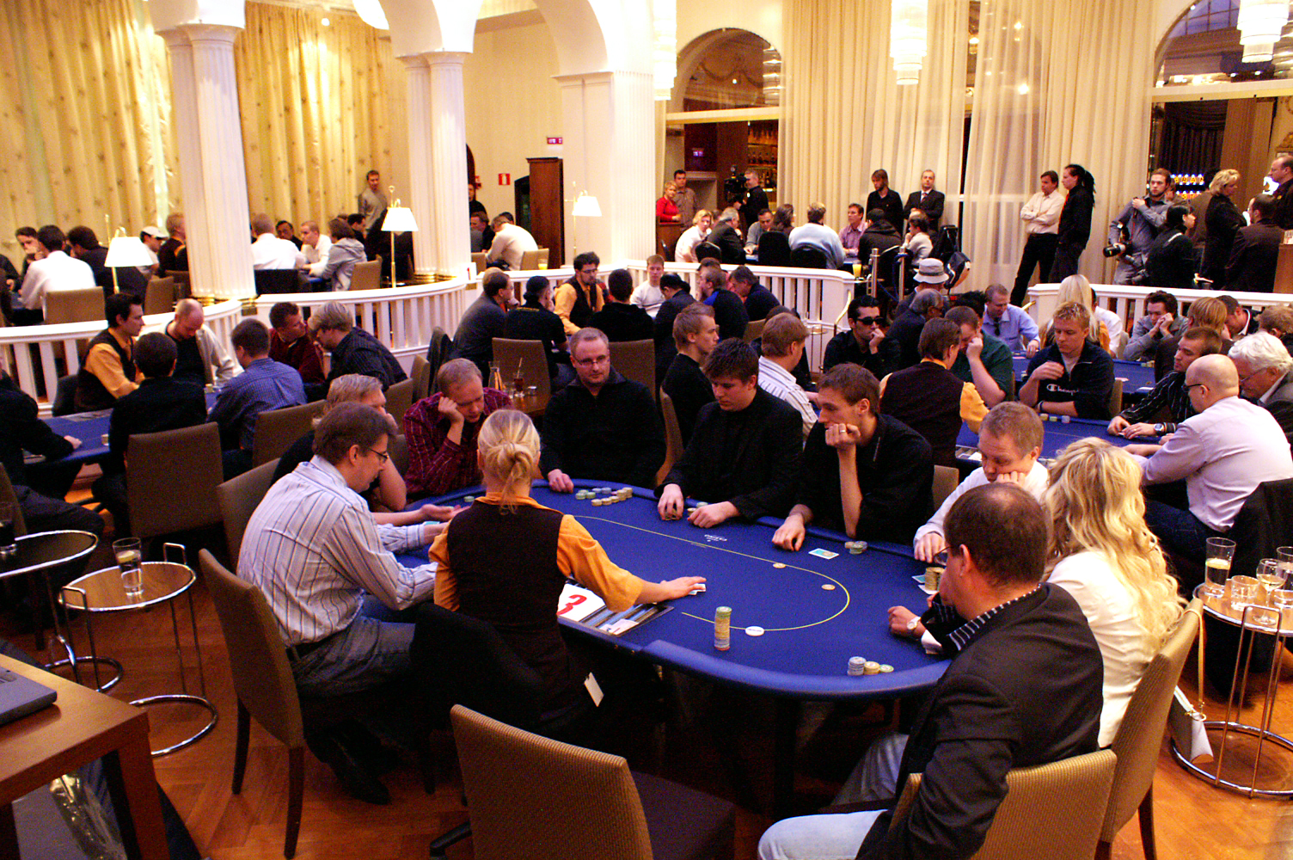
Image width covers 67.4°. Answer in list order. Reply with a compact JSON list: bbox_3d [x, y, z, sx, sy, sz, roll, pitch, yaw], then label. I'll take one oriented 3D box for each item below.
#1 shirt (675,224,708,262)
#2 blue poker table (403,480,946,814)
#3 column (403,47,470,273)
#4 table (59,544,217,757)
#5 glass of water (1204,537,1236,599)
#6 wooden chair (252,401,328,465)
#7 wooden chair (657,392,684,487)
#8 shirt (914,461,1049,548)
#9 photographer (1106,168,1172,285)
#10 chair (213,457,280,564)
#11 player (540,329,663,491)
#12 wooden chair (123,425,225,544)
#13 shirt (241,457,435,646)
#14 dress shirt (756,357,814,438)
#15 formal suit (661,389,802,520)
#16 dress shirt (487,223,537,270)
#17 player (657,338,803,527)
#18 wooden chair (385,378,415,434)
[{"bbox_3d":[0.497,-1.948,10.744,0.430,0.560,0.430,2,14,11],"label":"shirt"},{"bbox_3d":[0.046,0.785,3.242,2.220,0.780,1.130,10,17,37],"label":"blue poker table"},{"bbox_3d":[-2.093,-2.594,9.658,0.420,2.180,0.720,-10,16,-36],"label":"column"},{"bbox_3d":[-1.814,0.789,3.463,0.450,0.630,0.450,7,16,29],"label":"table"},{"bbox_3d":[1.896,0.455,3.213,0.093,0.180,0.093,-1,13,0],"label":"glass of water"},{"bbox_3d":[-2.068,0.266,5.340,0.560,0.870,0.450,9,16,34],"label":"wooden chair"},{"bbox_3d":[0.362,0.132,5.514,0.580,0.900,0.460,-4,14,-14],"label":"wooden chair"},{"bbox_3d":[1.123,0.372,3.122,0.480,0.620,0.500,-9,15,-31],"label":"shirt"},{"bbox_3d":[4.686,-1.606,9.186,0.640,1.770,0.480,7,15,29],"label":"photographer"},{"bbox_3d":[-1.305,0.598,3.910,0.560,0.870,0.450,3,14,16],"label":"chair"},{"bbox_3d":[-0.188,0.271,4.143,0.560,1.370,0.680,0,13,3],"label":"player"},{"bbox_3d":[-2.413,0.365,4.936,0.450,0.870,0.560,-10,17,-36],"label":"wooden chair"},{"bbox_3d":[-0.886,0.352,3.054,0.560,0.580,0.500,-11,17,-36],"label":"shirt"},{"bbox_3d":[0.698,-0.158,5.209,0.440,0.600,0.480,-12,18,-40],"label":"dress shirt"},{"bbox_3d":[0.362,0.140,3.942,0.550,0.610,0.480,4,14,20],"label":"formal suit"},{"bbox_3d":[-1.503,-1.928,10.588,0.520,0.570,0.470,6,15,27],"label":"dress shirt"},{"bbox_3d":[0.321,0.324,4.127,0.600,1.380,0.720,9,17,34],"label":"player"},{"bbox_3d":[-1.699,0.182,5.714,0.600,0.920,0.470,5,15,19],"label":"wooden chair"}]

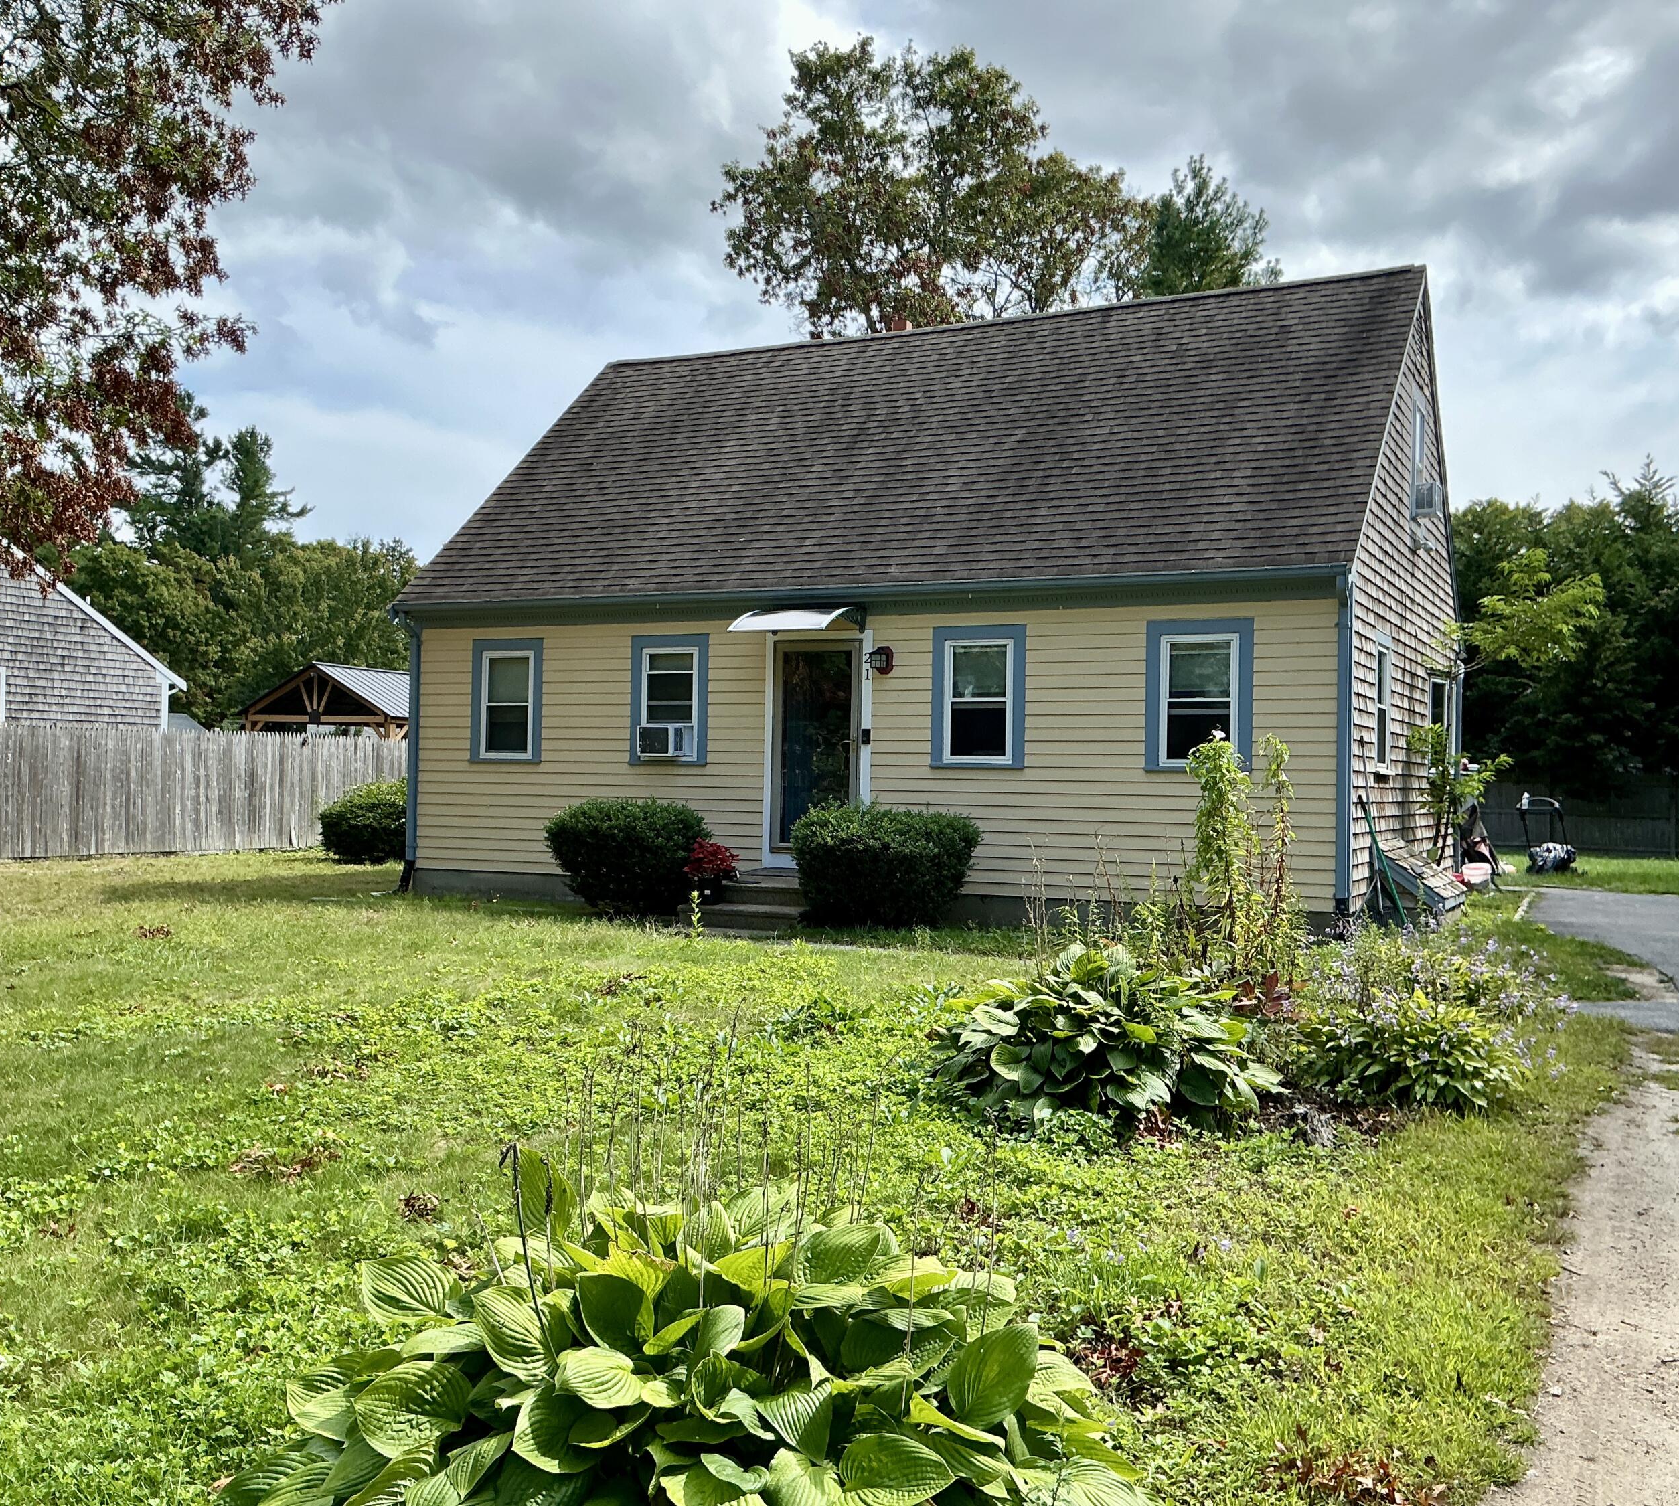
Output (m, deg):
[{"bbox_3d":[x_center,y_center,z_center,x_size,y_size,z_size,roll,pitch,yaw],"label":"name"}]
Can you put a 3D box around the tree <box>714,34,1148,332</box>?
[{"bbox_3d":[1.749,-6.056,31.500,8.500,15.500,8.200,1,-1,0],"label":"tree"}]

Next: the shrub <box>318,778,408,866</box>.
[{"bbox_3d":[-6.257,0.944,22.300,1.750,1.170,1.600,1,-1,-15],"label":"shrub"}]

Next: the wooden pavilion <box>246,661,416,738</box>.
[{"bbox_3d":[-9.428,-0.107,33.556,3.600,3.270,4.200,1,-1,22],"label":"wooden pavilion"}]

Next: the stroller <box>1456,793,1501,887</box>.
[{"bbox_3d":[8.106,1.142,20.800,0.900,1.060,0.600,0,-1,35],"label":"stroller"}]

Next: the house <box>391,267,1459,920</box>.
[{"bbox_3d":[1.547,-1.736,18.719,9.960,6.770,8.350,1,-1,27],"label":"house"}]

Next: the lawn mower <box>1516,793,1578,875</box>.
[{"bbox_3d":[9.398,1.140,21.600,0.580,1.020,1.400,1,-1,6],"label":"lawn mower"}]

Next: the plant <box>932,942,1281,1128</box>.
[{"bbox_3d":[1.188,1.153,7.300,1.550,0.660,1.500,1,-1,9],"label":"plant"}]

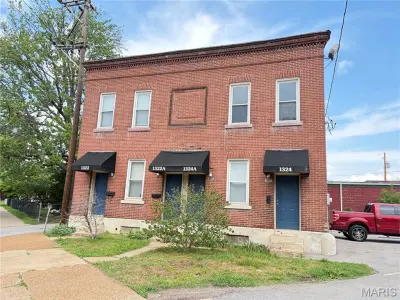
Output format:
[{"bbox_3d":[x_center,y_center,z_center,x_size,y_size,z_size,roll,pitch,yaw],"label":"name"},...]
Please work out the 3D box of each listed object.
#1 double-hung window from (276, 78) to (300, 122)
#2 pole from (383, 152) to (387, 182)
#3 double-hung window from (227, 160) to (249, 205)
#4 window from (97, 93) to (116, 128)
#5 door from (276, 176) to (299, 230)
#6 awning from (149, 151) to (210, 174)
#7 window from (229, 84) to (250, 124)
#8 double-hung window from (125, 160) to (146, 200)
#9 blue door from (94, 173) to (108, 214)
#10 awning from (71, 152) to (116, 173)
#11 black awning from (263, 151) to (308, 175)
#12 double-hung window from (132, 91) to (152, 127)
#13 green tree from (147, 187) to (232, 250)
[{"bbox_3d":[3.504,-1.985,11.989,0.890,1.800,0.130,-1,-9,18],"label":"double-hung window"},{"bbox_3d":[28.077,5.396,45.163,0.280,10.176,0.280,-1,-10,18],"label":"pole"},{"bbox_3d":[1.541,1.290,12.030,0.889,1.813,0.130,-1,-10,18],"label":"double-hung window"},{"bbox_3d":[-4.462,-1.907,14.554,0.901,1.801,0.130,-1,-10,18],"label":"window"},{"bbox_3d":[3.317,1.992,11.413,0.878,2.033,0.050,-1,-10,18],"label":"door"},{"bbox_3d":[-0.831,0.461,12.459,2.270,1.000,0.960,-1,-9,18],"label":"awning"},{"bbox_3d":[1.668,-1.956,12.601,0.860,1.780,0.130,-1,-9,18],"label":"window"},{"bbox_3d":[-2.917,1.323,13.578,0.870,1.790,0.130,-1,-9,18],"label":"double-hung window"},{"bbox_3d":[-4.700,2.086,14.174,0.850,2.030,0.100,-1,-9,18],"label":"blue door"},{"bbox_3d":[-4.785,0.498,13.593,1.561,0.978,0.950,-1,-10,18],"label":"awning"},{"bbox_3d":[3.148,0.416,11.038,1.558,0.990,0.950,-1,-10,18],"label":"black awning"},{"bbox_3d":[-2.640,-1.916,13.966,0.889,1.796,0.130,-1,-10,18],"label":"double-hung window"},{"bbox_3d":[-0.354,2.300,10.095,2.700,2.100,2.300,-1,-9,18],"label":"green tree"}]

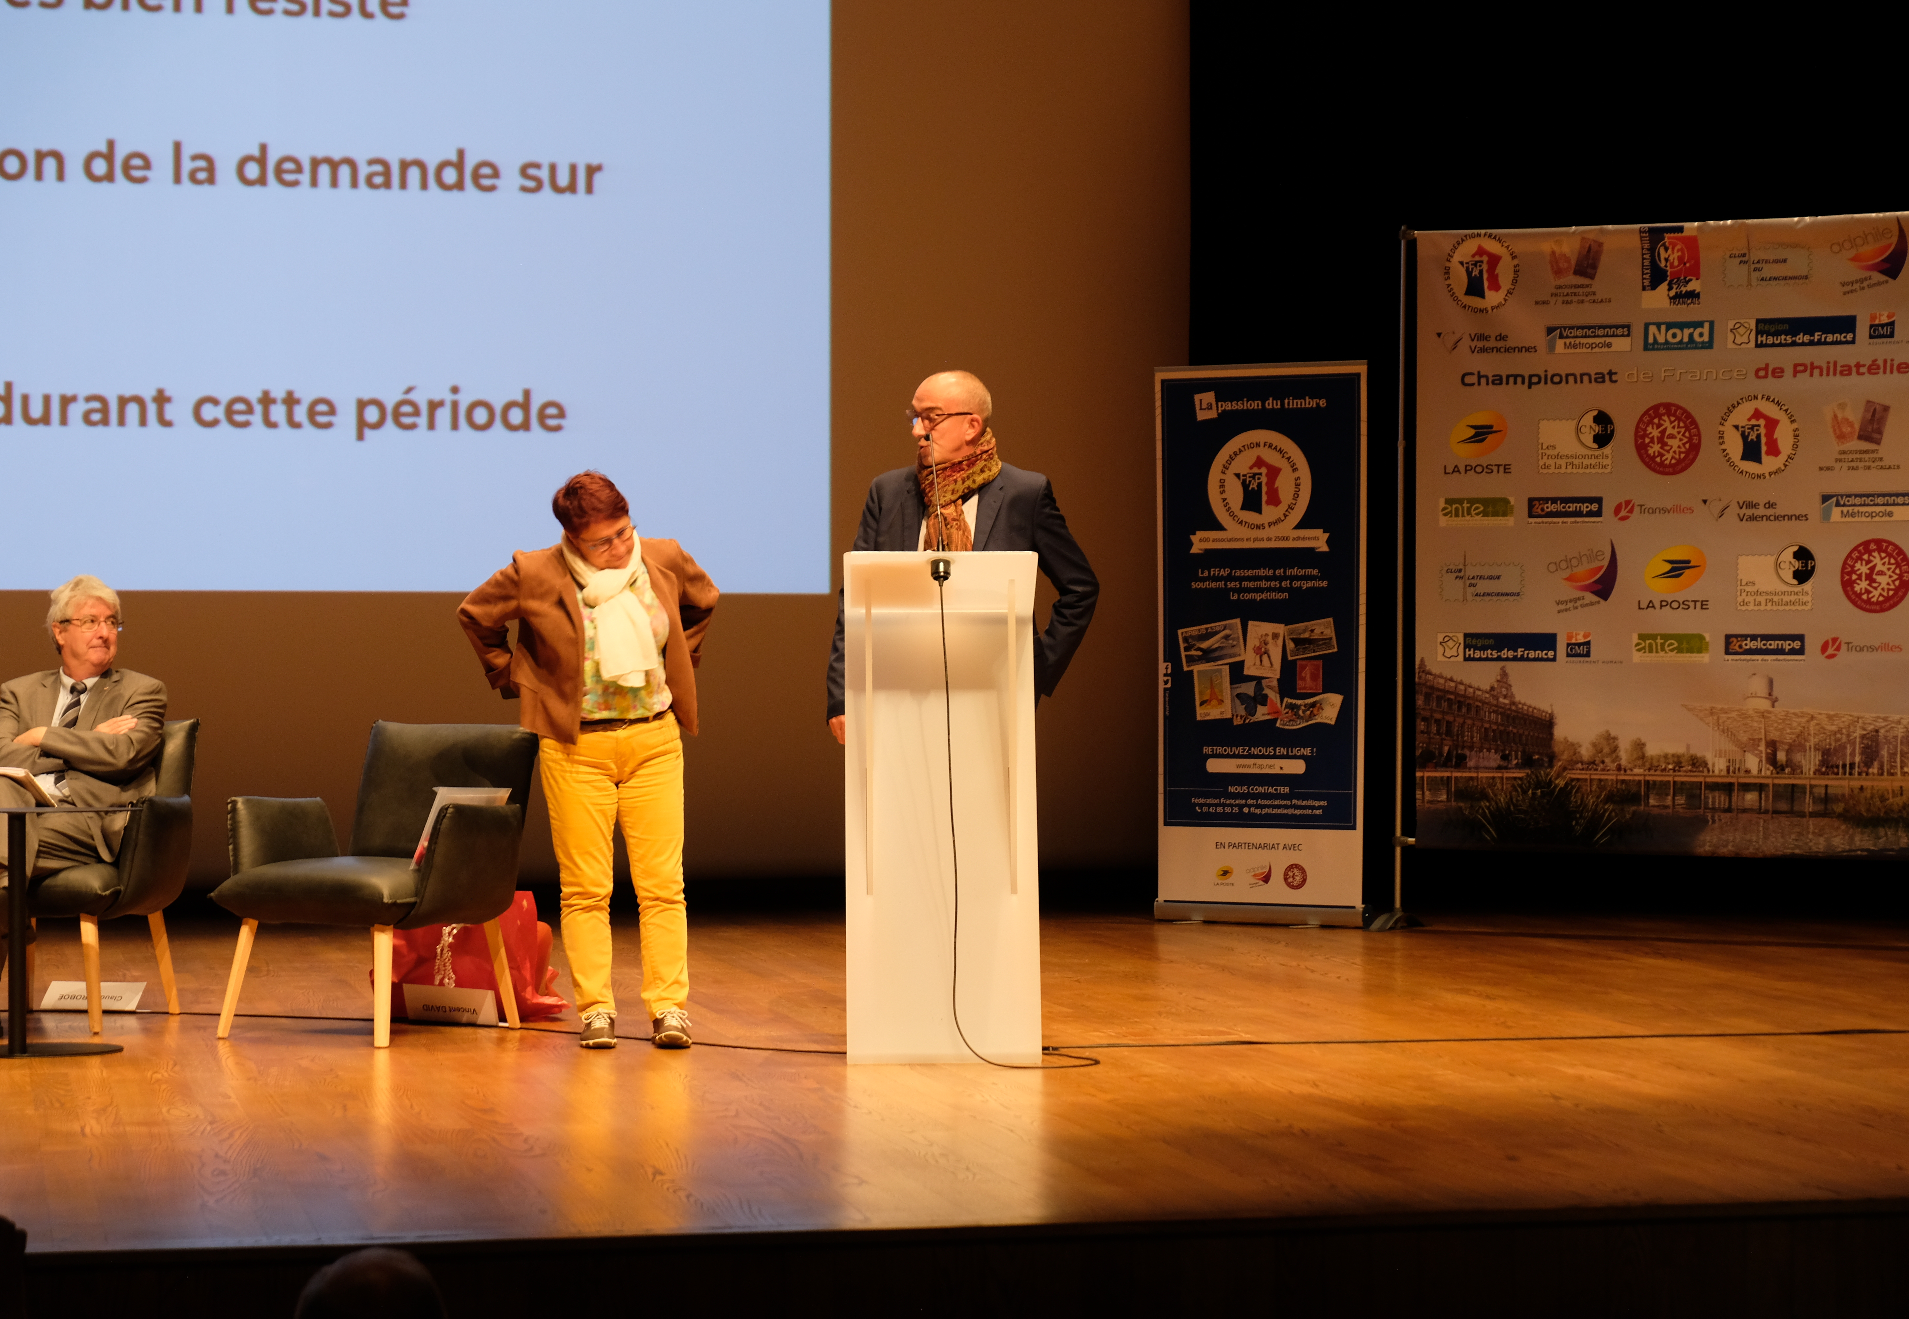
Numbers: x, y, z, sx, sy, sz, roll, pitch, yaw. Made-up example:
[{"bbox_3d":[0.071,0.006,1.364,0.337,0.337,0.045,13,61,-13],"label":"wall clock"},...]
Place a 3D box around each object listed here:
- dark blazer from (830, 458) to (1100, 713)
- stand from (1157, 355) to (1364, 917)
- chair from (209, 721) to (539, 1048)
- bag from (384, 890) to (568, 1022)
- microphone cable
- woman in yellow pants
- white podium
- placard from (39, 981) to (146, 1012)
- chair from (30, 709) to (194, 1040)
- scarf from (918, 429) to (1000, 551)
[{"bbox_3d":[0.022,-0.165,10.750,0.720,0.710,0.330,0,0,9],"label":"dark blazer"},{"bbox_3d":[1.140,-0.085,15.100,0.850,2.040,0.080,0,0,26],"label":"stand"},{"bbox_3d":[-1.550,0.588,10.960,0.640,0.830,0.680,0,0,27],"label":"chair"},{"bbox_3d":[-1.350,0.820,11.500,0.480,0.380,0.300,0,0,-11],"label":"bag"},{"bbox_3d":[0.150,0.380,10.200,0.410,1.270,0.350,0,0,0],"label":"microphone cable"},{"bbox_3d":[-0.964,0.254,10.750,0.690,1.505,0.420,0,0,-6],"label":"woman in yellow pants"},{"bbox_3d":[-0.030,0.370,10.340,0.490,1.280,0.420,0,0,-2],"label":"white podium"},{"bbox_3d":[-2.450,0.957,11.580,0.285,0.090,0.080,0,0,-5],"label":"placard"},{"bbox_3d":[-2.490,0.586,11.300,0.640,0.830,0.680,0,0,11],"label":"chair"},{"bbox_3d":[0.015,-0.400,10.680,0.230,0.400,0.220,0,0,9],"label":"scarf"}]

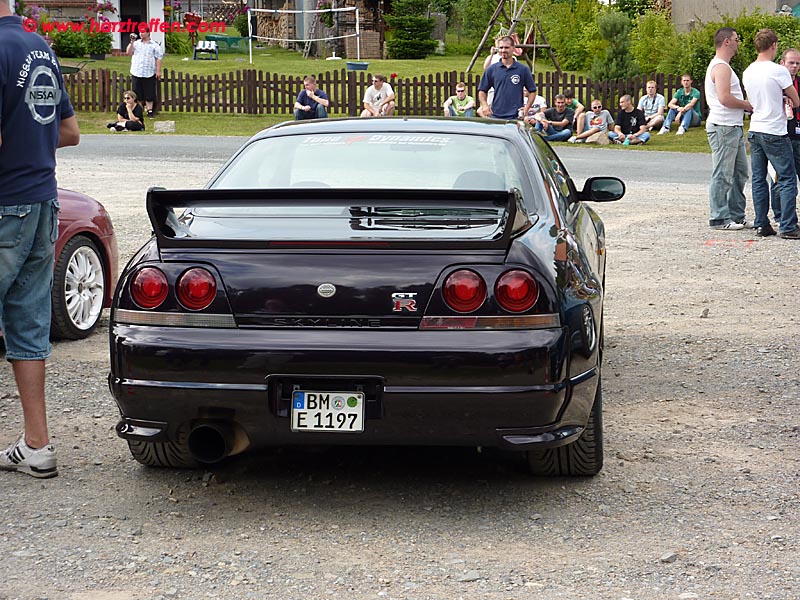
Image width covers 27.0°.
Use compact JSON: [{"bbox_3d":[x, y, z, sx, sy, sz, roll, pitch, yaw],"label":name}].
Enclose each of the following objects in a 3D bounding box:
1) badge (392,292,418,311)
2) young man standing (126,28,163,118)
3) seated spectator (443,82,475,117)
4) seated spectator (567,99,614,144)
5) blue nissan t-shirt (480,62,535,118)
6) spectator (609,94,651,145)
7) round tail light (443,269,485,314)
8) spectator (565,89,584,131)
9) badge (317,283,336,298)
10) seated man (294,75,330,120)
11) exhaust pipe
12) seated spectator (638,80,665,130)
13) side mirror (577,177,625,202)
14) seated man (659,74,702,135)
[{"bbox_3d":[0.017,0.008,5.490,0.083,0.062,0.012,1,2,7],"label":"badge"},{"bbox_3d":[-5.006,-4.437,32.600,0.660,1.770,0.450,2,9,14],"label":"young man standing"},{"bbox_3d":[1.030,-3.390,29.300,0.550,0.880,0.750,0,8,2],"label":"seated spectator"},{"bbox_3d":[3.142,-2.929,27.300,0.620,0.730,0.750,2,8,12],"label":"seated spectator"},{"bbox_3d":[1.163,-2.272,18.000,0.600,0.670,0.300,0,8,3],"label":"blue nissan t-shirt"},{"bbox_3d":[3.832,-2.986,27.600,0.700,0.810,0.680,0,8,5],"label":"spectator"},{"bbox_3d":[0.213,-0.031,5.490,0.145,0.145,0.060,0,2,1],"label":"round tail light"},{"bbox_3d":[2.940,-3.178,28.200,0.520,0.780,0.680,2,8,15],"label":"spectator"},{"bbox_3d":[-0.242,-0.030,5.500,0.062,0.048,0.010,0,-2,7],"label":"badge"},{"bbox_3d":[-1.572,-3.579,30.000,0.600,0.880,0.720,1,8,9],"label":"seated man"},{"bbox_3d":[-0.614,0.463,5.600,0.135,0.135,0.280,0,8,7],"label":"exhaust pipe"},{"bbox_3d":[4.292,-3.311,28.400,0.560,0.860,0.750,2,9,18],"label":"seated spectator"},{"bbox_3d":[0.970,-0.535,8.050,0.235,0.125,0.130,1,8,7],"label":"side mirror"},{"bbox_3d":[4.720,-3.290,28.000,0.540,0.970,0.820,4,10,30],"label":"seated man"}]

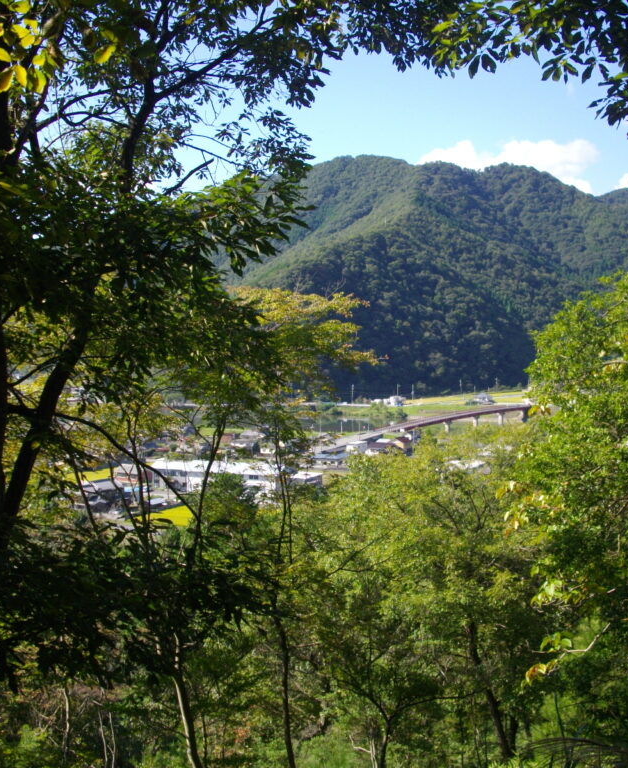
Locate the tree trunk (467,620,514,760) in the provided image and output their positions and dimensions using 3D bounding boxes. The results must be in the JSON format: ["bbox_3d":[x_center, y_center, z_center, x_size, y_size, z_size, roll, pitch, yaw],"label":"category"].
[{"bbox_3d":[2.338,4.061,14.500,0.580,1.870,0.350,0,3,0],"label":"tree trunk"}]

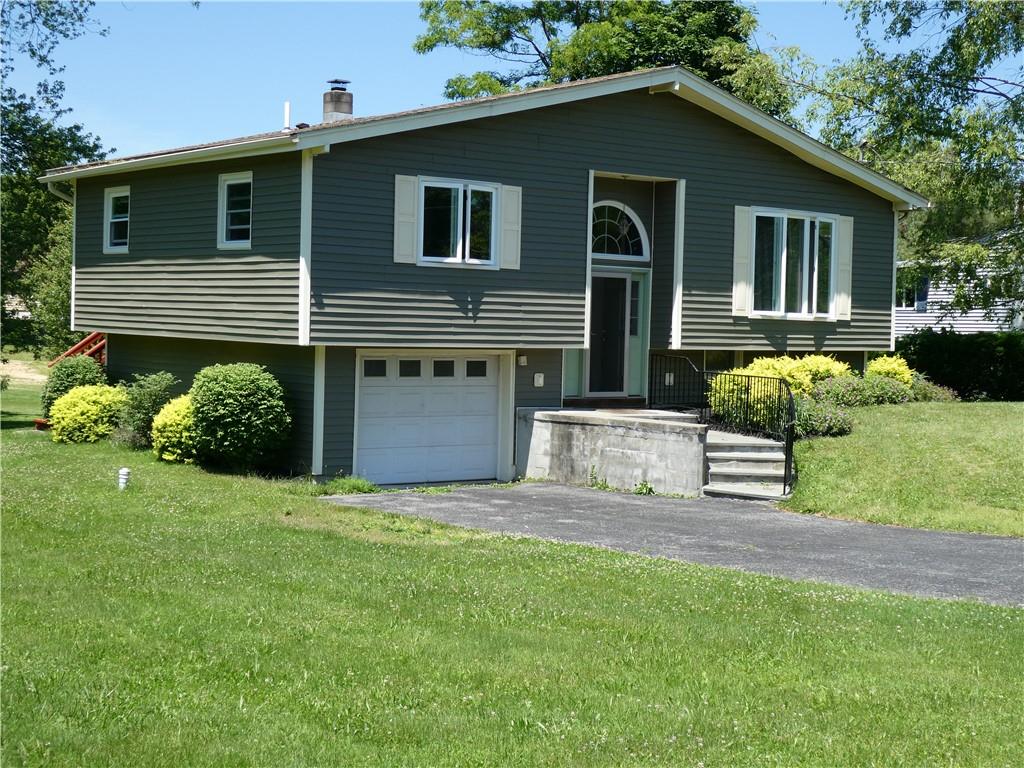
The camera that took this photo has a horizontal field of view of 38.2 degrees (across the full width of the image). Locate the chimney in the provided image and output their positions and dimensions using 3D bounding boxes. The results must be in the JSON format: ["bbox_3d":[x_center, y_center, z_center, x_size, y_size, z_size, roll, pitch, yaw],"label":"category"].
[{"bbox_3d":[-3.145,-5.118,26.700,0.430,0.790,0.430,-1,3,-38],"label":"chimney"}]

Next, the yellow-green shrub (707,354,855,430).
[{"bbox_3d":[4.336,0.105,23.800,2.700,1.150,1.500,-1,3,-38],"label":"yellow-green shrub"}]

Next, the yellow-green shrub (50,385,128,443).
[{"bbox_3d":[-7.210,0.505,25.300,1.200,1.000,1.300,-1,3,-38],"label":"yellow-green shrub"}]

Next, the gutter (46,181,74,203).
[{"bbox_3d":[-8.059,-3.436,26.400,0.500,0.400,0.100,-1,3,-38],"label":"gutter"}]

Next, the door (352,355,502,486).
[{"bbox_3d":[-1.281,0.535,22.529,2.766,1.941,0.100,-1,3,-38],"label":"door"}]

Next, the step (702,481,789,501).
[{"bbox_3d":[3.187,1.454,20.100,1.150,0.140,0.600,3,3,23],"label":"step"}]

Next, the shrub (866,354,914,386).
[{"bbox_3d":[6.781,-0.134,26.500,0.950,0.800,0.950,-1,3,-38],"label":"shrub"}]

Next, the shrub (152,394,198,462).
[{"bbox_3d":[-5.005,0.674,22.400,1.000,1.030,1.000,-1,3,-38],"label":"shrub"}]

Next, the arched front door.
[{"bbox_3d":[1.571,-1.388,24.336,1.902,3.223,0.150,-1,3,-38],"label":"arched front door"}]

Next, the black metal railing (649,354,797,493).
[{"bbox_3d":[3.232,0.504,22.364,0.700,1.675,5.573,1,3,-13],"label":"black metal railing"}]

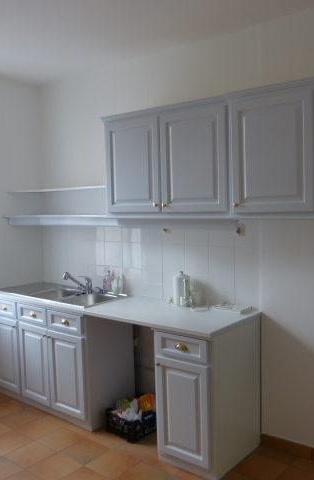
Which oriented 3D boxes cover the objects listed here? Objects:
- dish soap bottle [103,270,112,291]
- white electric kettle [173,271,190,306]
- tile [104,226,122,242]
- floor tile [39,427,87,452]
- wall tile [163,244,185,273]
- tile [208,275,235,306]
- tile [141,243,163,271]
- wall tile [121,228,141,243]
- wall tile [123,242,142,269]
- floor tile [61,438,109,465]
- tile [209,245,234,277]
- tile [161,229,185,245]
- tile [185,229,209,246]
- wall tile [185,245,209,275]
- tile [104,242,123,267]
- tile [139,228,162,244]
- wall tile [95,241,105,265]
[{"bbox_3d":[-0.410,0.346,3.812,0.066,0.180,0.050,2,5,40],"label":"dish soap bottle"},{"bbox_3d":[0.175,0.345,3.289,0.122,0.238,0.115,-1,4,0],"label":"white electric kettle"},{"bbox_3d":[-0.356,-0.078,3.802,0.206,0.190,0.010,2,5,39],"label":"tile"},{"bbox_3d":[-0.652,1.361,3.149,0.244,0.010,0.244,3,5,41],"label":"floor tile"},{"bbox_3d":[0.124,0.138,3.403,0.200,0.200,0.010,2,5,39],"label":"wall tile"},{"bbox_3d":[0.445,0.355,3.163,0.200,0.200,0.010,2,5,39],"label":"tile"},{"bbox_3d":[-0.035,0.132,3.530,0.200,0.200,0.010,2,5,39],"label":"tile"},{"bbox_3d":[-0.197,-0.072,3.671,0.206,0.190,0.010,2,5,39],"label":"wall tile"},{"bbox_3d":[-0.194,0.126,3.685,0.206,0.206,0.010,2,5,39],"label":"wall tile"},{"bbox_3d":[-0.459,1.369,2.985,0.244,0.012,0.244,2,5,40],"label":"floor tile"},{"bbox_3d":[0.436,0.150,3.148,0.203,0.200,0.010,2,5,40],"label":"tile"},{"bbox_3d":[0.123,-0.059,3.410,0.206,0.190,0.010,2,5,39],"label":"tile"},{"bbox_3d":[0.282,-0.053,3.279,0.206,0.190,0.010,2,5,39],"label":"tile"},{"bbox_3d":[0.285,0.145,3.292,0.206,0.206,0.010,2,5,39],"label":"wall tile"},{"bbox_3d":[-0.353,0.120,3.816,0.206,0.206,0.010,2,5,39],"label":"tile"},{"bbox_3d":[-0.042,-0.069,3.534,0.203,0.200,0.010,2,5,40],"label":"tile"},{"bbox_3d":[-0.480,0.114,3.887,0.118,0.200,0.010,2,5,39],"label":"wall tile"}]

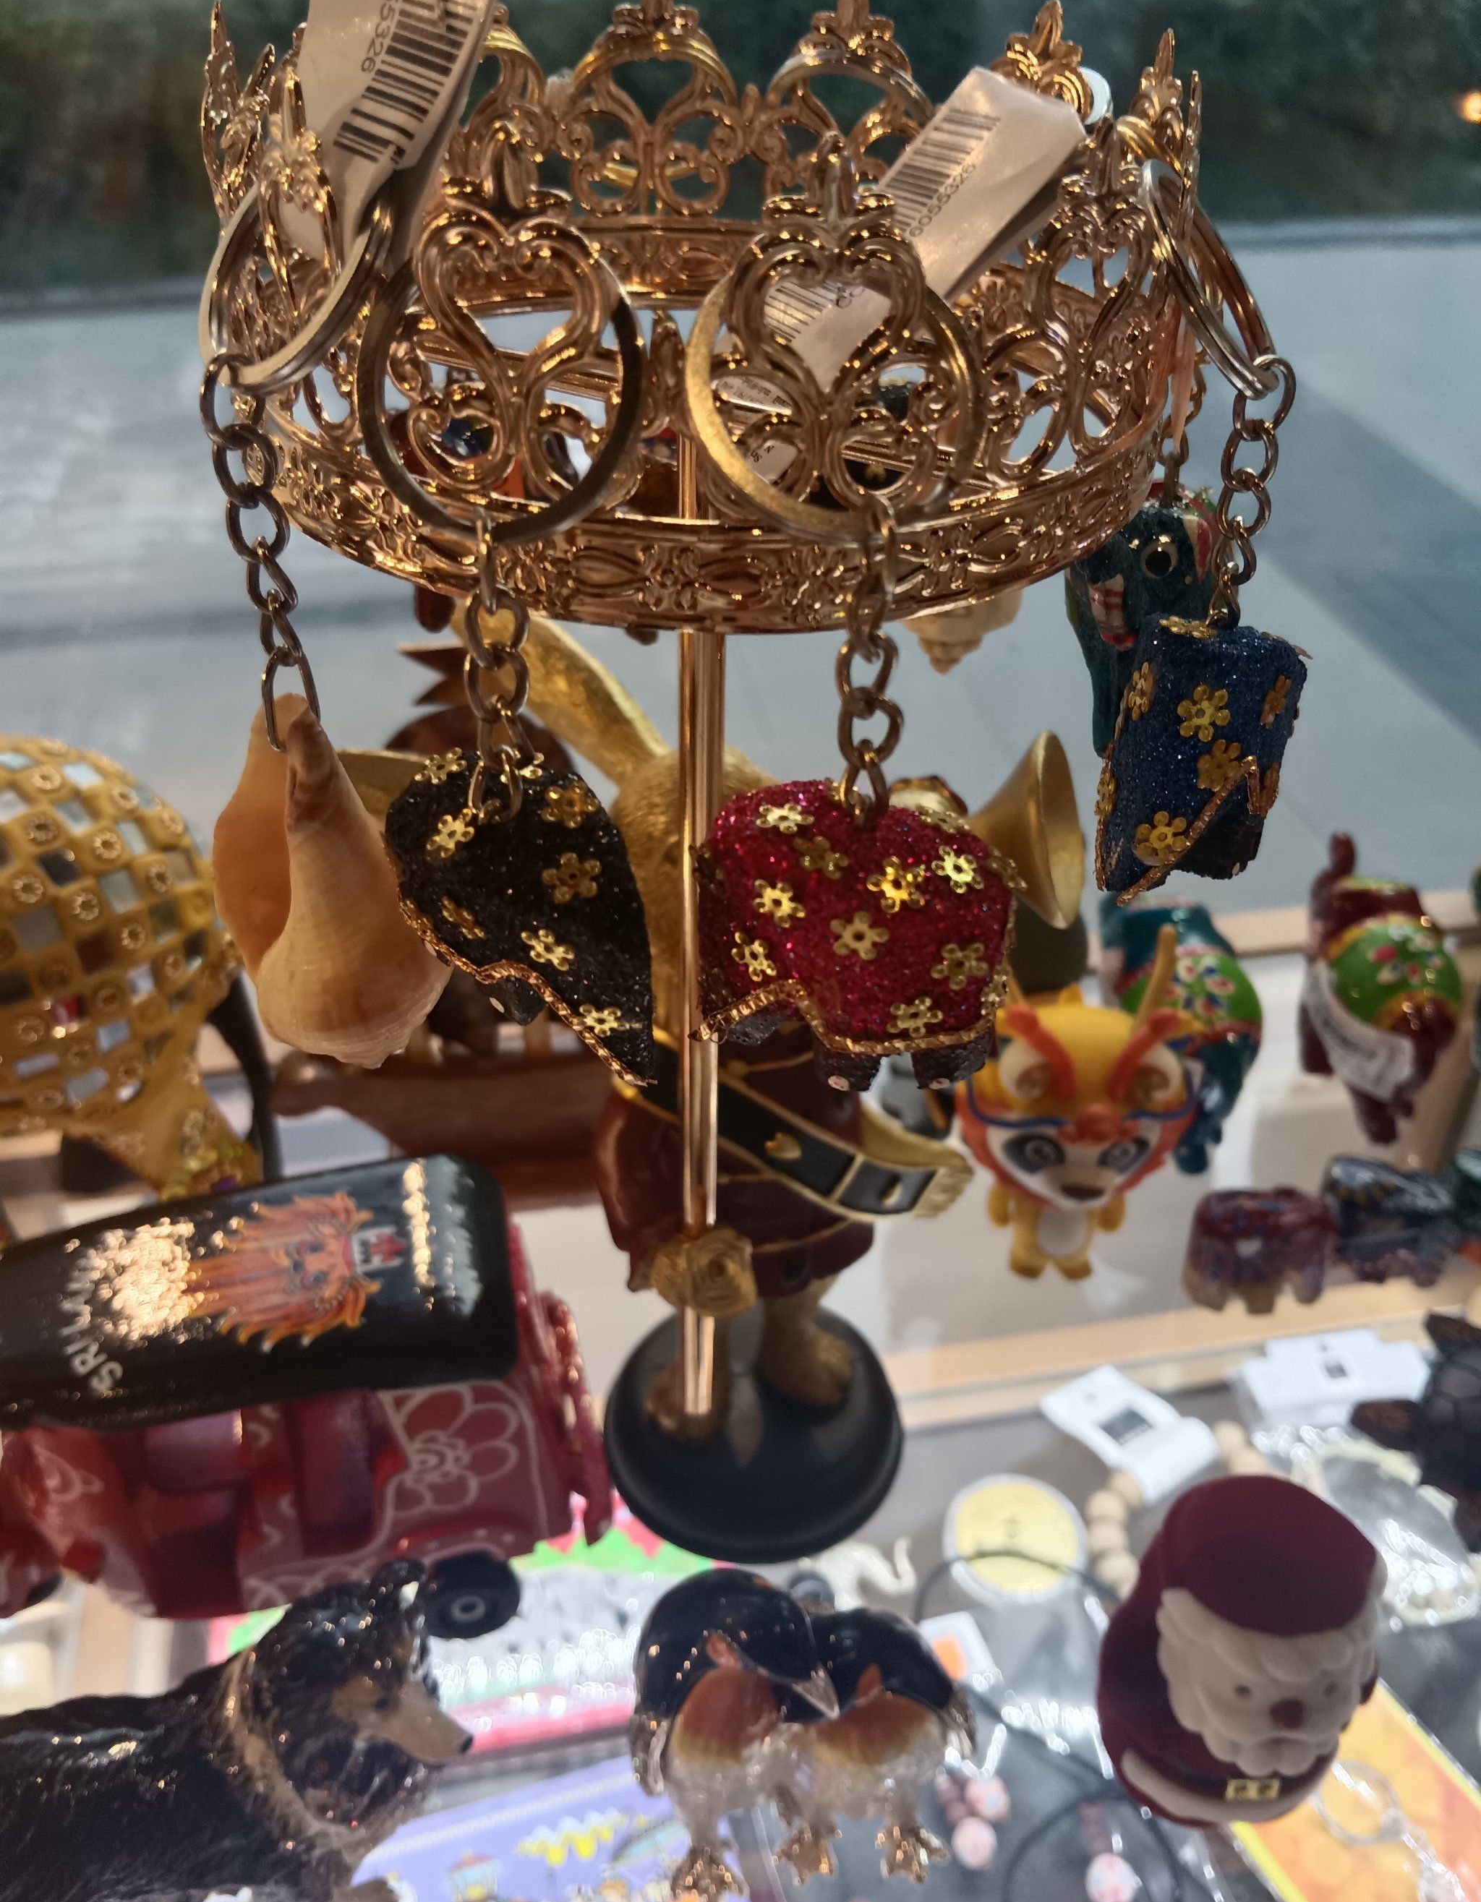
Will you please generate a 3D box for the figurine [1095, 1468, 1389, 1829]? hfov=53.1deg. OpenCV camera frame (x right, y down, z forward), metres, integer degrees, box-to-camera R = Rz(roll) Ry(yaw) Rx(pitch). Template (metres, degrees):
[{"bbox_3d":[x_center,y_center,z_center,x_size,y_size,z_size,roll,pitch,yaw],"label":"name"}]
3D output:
[{"bbox_3d":[0.105,0.144,0.301,0.056,0.080,0.052,1,39,-2],"label":"figurine"}]

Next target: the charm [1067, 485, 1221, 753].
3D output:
[{"bbox_3d":[0.067,-0.058,0.249,0.028,0.036,0.018,-24,46,-29],"label":"charm"}]

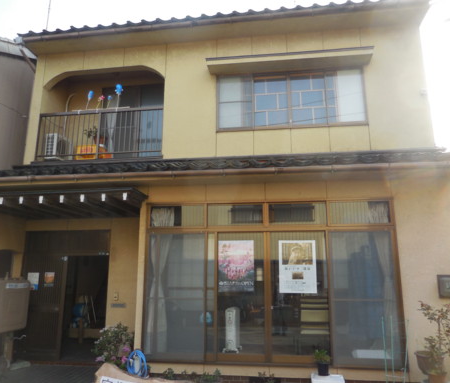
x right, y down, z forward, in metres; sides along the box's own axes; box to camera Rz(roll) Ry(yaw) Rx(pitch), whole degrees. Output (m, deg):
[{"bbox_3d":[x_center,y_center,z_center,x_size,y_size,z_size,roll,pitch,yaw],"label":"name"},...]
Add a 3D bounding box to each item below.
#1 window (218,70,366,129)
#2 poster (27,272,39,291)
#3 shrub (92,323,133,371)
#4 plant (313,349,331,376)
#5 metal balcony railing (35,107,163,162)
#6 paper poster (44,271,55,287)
[{"bbox_3d":[1.179,-1.682,6.722,2.680,1.129,0.100,-2,-11,8],"label":"window"},{"bbox_3d":[-3.473,1.635,6.678,0.222,0.304,0.010,-2,-11,8],"label":"poster"},{"bbox_3d":[-1.539,2.154,5.088,0.546,0.628,0.500,-2,-11,8],"label":"shrub"},{"bbox_3d":[1.186,2.093,4.519,0.200,0.296,0.200,-2,-11,8],"label":"plant"},{"bbox_3d":[-2.417,-1.094,7.093,2.554,0.975,0.070,-2,-11,8],"label":"metal balcony railing"},{"bbox_3d":[-3.162,1.593,6.643,0.190,0.247,0.010,-2,-11,8],"label":"paper poster"}]

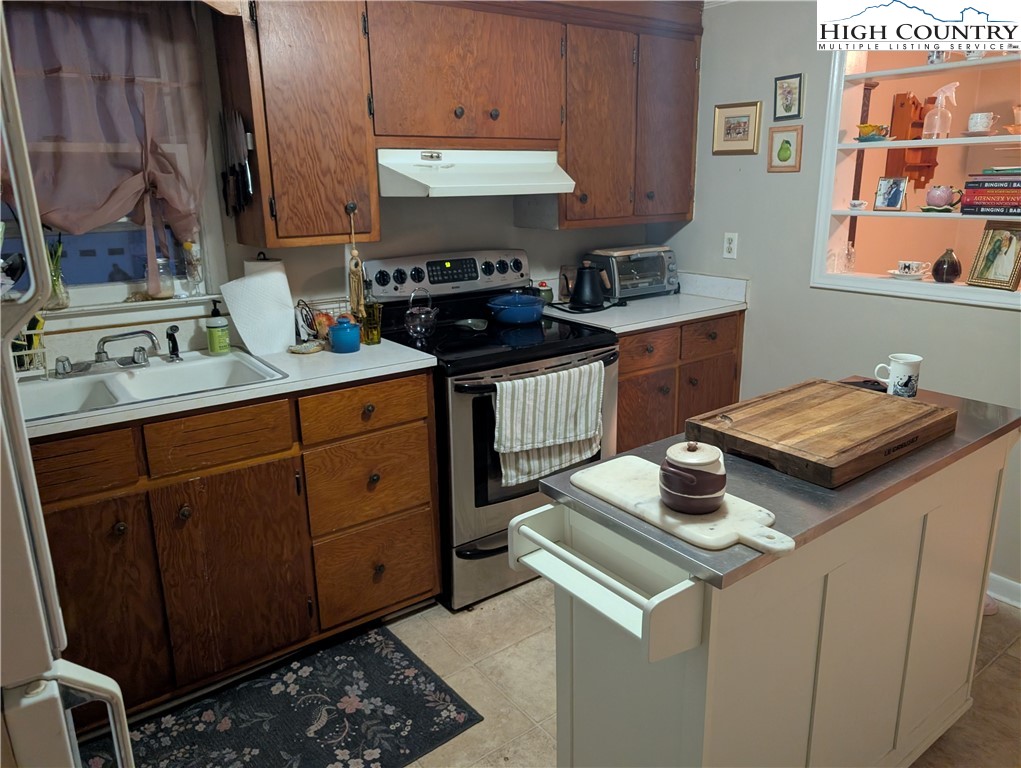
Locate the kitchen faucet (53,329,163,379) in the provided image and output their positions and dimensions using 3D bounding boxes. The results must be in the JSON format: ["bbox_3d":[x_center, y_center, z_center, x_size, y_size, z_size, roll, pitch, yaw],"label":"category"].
[{"bbox_3d":[-1.187,-0.090,2.078,0.275,0.135,0.180,-12,20,-34],"label":"kitchen faucet"}]

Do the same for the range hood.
[{"bbox_3d":[-0.154,-0.775,2.597,0.760,0.152,0.488,-12,20,-34],"label":"range hood"}]

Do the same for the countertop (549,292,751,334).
[{"bbox_3d":[0.537,-0.329,3.163,0.845,0.034,0.623,-12,18,-33],"label":"countertop"}]

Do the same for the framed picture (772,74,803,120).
[{"bbox_3d":[1.109,-1.133,2.814,0.020,0.167,0.122,-12,18,-33],"label":"framed picture"}]

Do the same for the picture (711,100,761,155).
[{"bbox_3d":[0.972,-1.087,3.031,0.022,0.207,0.235,-12,18,-33],"label":"picture"}]

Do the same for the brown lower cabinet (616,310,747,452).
[{"bbox_3d":[0.538,0.102,3.270,0.807,0.888,0.630,-12,20,-34],"label":"brown lower cabinet"}]

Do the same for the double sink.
[{"bbox_3d":[-1.142,0.079,2.081,0.840,0.185,0.550,-12,18,-33],"label":"double sink"}]

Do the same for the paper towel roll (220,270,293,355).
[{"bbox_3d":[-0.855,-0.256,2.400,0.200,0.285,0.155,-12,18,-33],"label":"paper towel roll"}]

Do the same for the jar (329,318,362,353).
[{"bbox_3d":[-0.562,-0.167,2.376,0.107,0.109,0.107,-1,16,0],"label":"jar"}]

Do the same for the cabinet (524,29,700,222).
[{"bbox_3d":[0.428,-1.083,3.060,0.805,0.757,0.310,-12,20,-34],"label":"cabinet"}]

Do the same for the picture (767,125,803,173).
[{"bbox_3d":[1.101,-0.935,2.832,0.018,0.174,0.150,-12,20,-34],"label":"picture"}]

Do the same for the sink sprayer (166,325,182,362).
[{"bbox_3d":[-1.071,-0.134,2.270,0.042,0.114,0.055,-16,21,-42],"label":"sink sprayer"}]

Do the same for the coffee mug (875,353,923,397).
[{"bbox_3d":[0.995,-0.019,1.824,0.118,0.097,0.089,7,18,29],"label":"coffee mug"}]

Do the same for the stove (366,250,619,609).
[{"bbox_3d":[-0.073,0.109,2.756,0.760,1.180,0.690,-12,20,-34],"label":"stove"}]

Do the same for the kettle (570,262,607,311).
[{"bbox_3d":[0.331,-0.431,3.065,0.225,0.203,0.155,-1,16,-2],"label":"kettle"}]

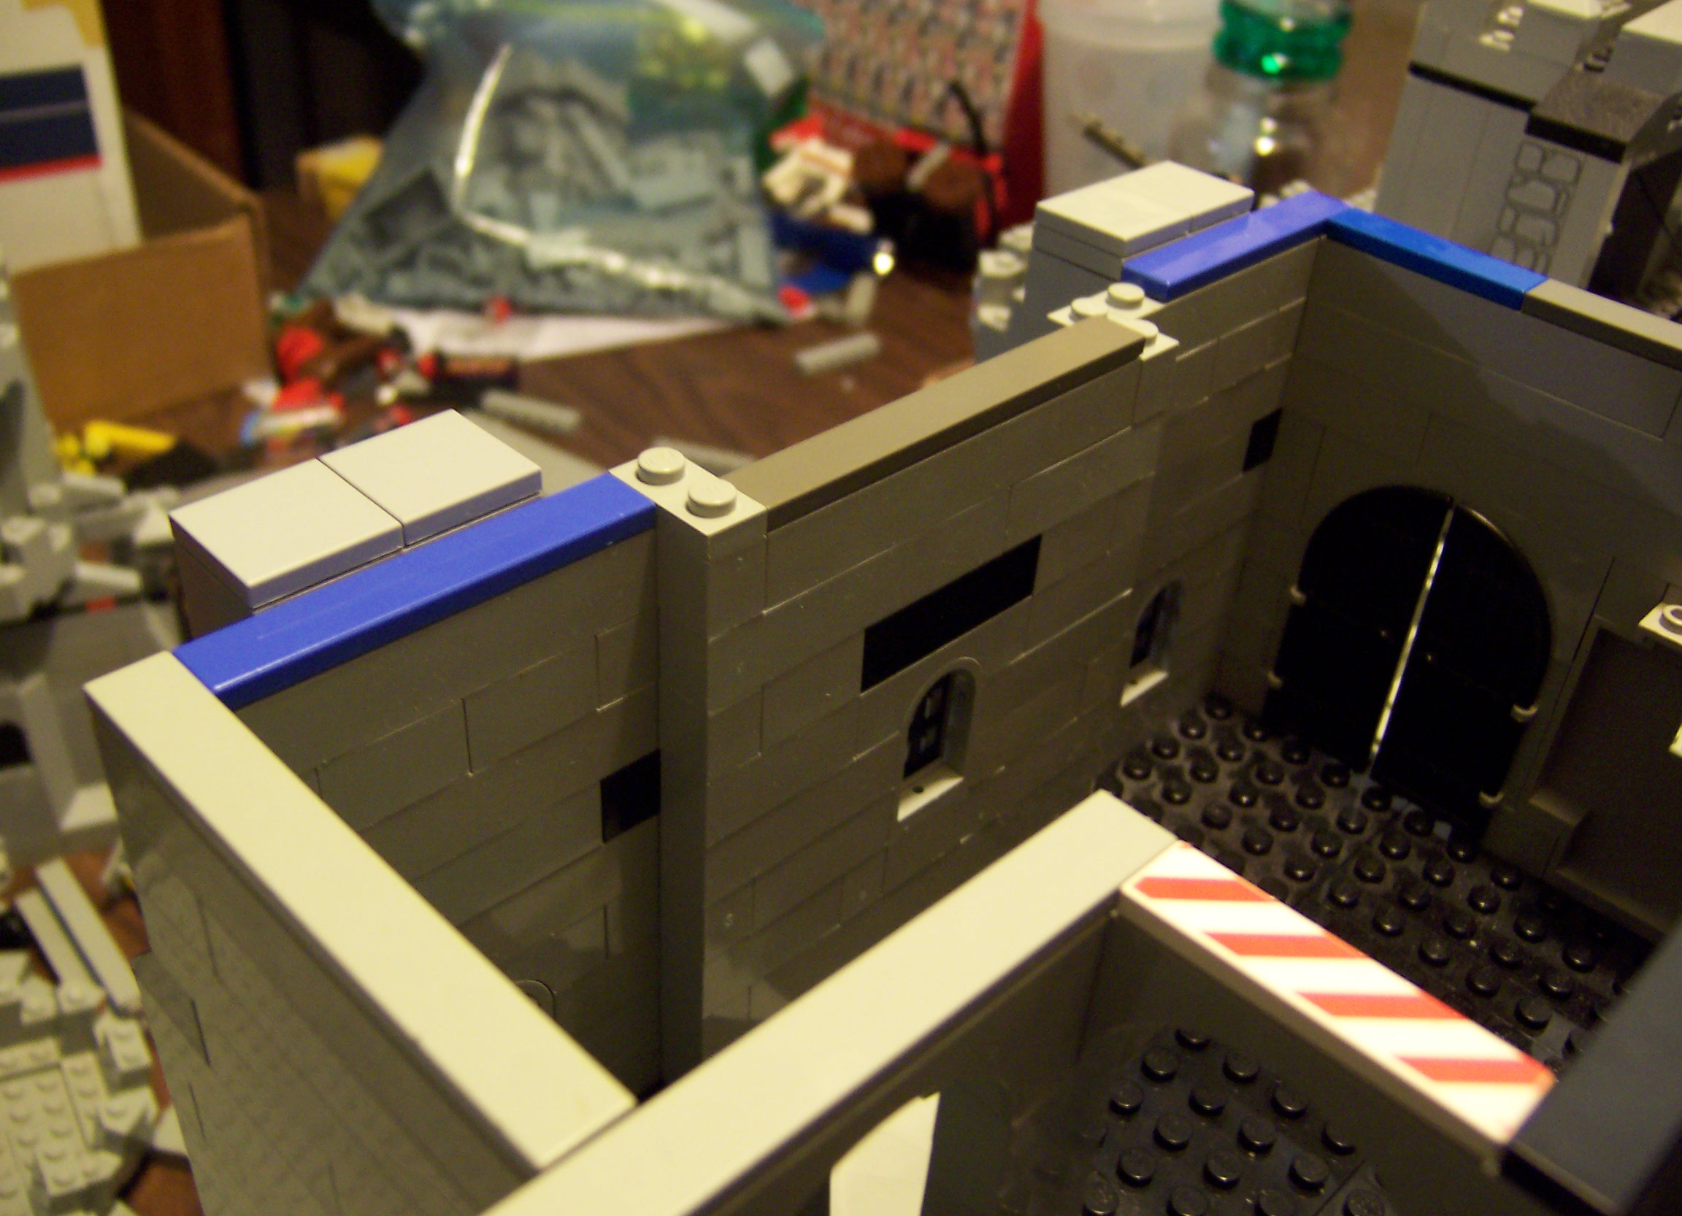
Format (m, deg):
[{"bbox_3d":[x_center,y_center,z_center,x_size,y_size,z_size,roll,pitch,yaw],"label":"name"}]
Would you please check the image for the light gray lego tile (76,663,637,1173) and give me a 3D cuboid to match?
[{"bbox_3d":[-0.039,0.021,0.120,0.008,0.003,0.064,-28,46,-36],"label":"light gray lego tile"}]

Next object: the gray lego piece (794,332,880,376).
[{"bbox_3d":[-0.002,-0.127,0.799,0.047,0.004,0.009,-22,43,-32],"label":"gray lego piece"}]

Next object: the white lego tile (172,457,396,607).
[{"bbox_3d":[-0.053,-0.007,0.155,0.016,0.003,0.016,-28,46,-36],"label":"white lego tile"}]

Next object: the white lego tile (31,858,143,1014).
[{"bbox_3d":[-0.211,0.092,0.450,0.008,0.003,0.064,-23,43,-33],"label":"white lego tile"}]

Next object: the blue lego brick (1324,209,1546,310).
[{"bbox_3d":[0.087,-0.051,0.235,0.008,0.003,0.032,-28,46,-36],"label":"blue lego brick"}]

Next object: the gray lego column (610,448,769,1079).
[{"bbox_3d":[-0.019,0.024,0.193,0.008,0.091,0.016,-28,46,-37],"label":"gray lego column"}]

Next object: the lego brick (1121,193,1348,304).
[{"bbox_3d":[0.059,-0.053,0.235,0.048,0.003,0.008,-28,46,-37],"label":"lego brick"}]

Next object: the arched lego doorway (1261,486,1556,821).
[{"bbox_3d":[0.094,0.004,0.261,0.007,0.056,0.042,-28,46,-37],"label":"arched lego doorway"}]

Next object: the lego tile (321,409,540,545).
[{"bbox_3d":[-0.042,-0.013,0.164,0.016,0.003,0.016,-28,46,-36],"label":"lego tile"}]

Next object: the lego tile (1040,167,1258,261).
[{"bbox_3d":[0.045,-0.059,0.236,0.032,0.003,0.016,-28,46,-37],"label":"lego tile"}]

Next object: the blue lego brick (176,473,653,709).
[{"bbox_3d":[-0.039,-0.002,0.154,0.048,0.003,0.008,-28,46,-37],"label":"blue lego brick"}]

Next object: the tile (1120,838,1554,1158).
[{"bbox_3d":[0.035,0.028,0.119,0.008,0.003,0.032,-28,46,-36],"label":"tile"}]

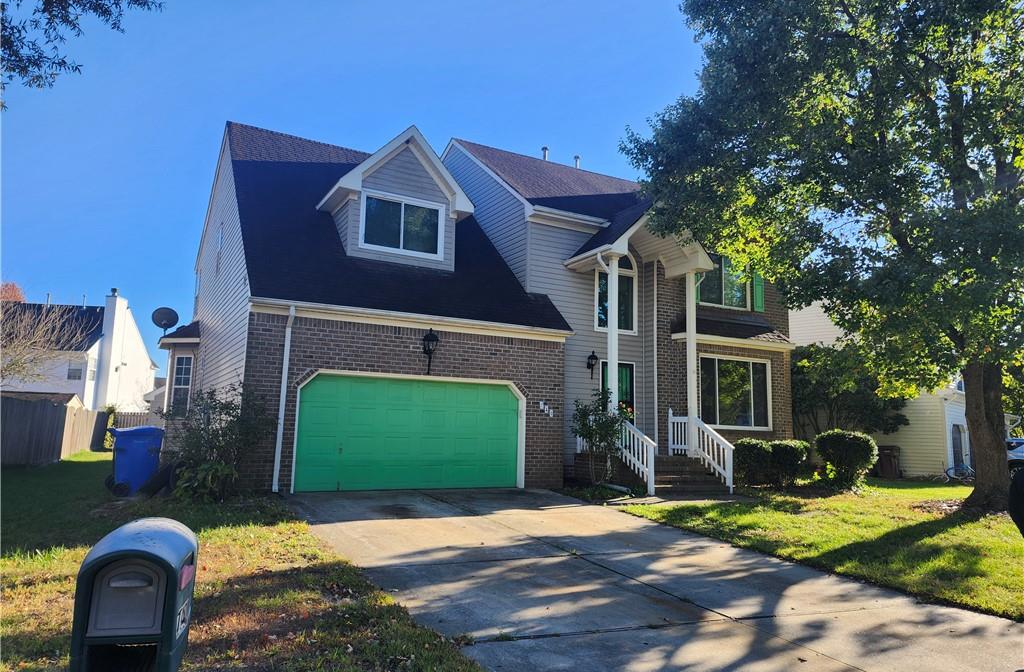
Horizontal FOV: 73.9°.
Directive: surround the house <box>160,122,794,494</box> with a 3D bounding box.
[{"bbox_3d":[-1.188,-1.000,19.639,15.370,9.700,12.200,6,-9,-29],"label":"house"}]

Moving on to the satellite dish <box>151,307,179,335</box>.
[{"bbox_3d":[-10.232,-0.457,20.062,0.750,0.780,0.520,3,-8,-15],"label":"satellite dish"}]

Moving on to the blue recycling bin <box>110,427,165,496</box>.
[{"bbox_3d":[-6.345,2.101,11.402,0.810,1.120,0.680,6,-10,-33],"label":"blue recycling bin"}]

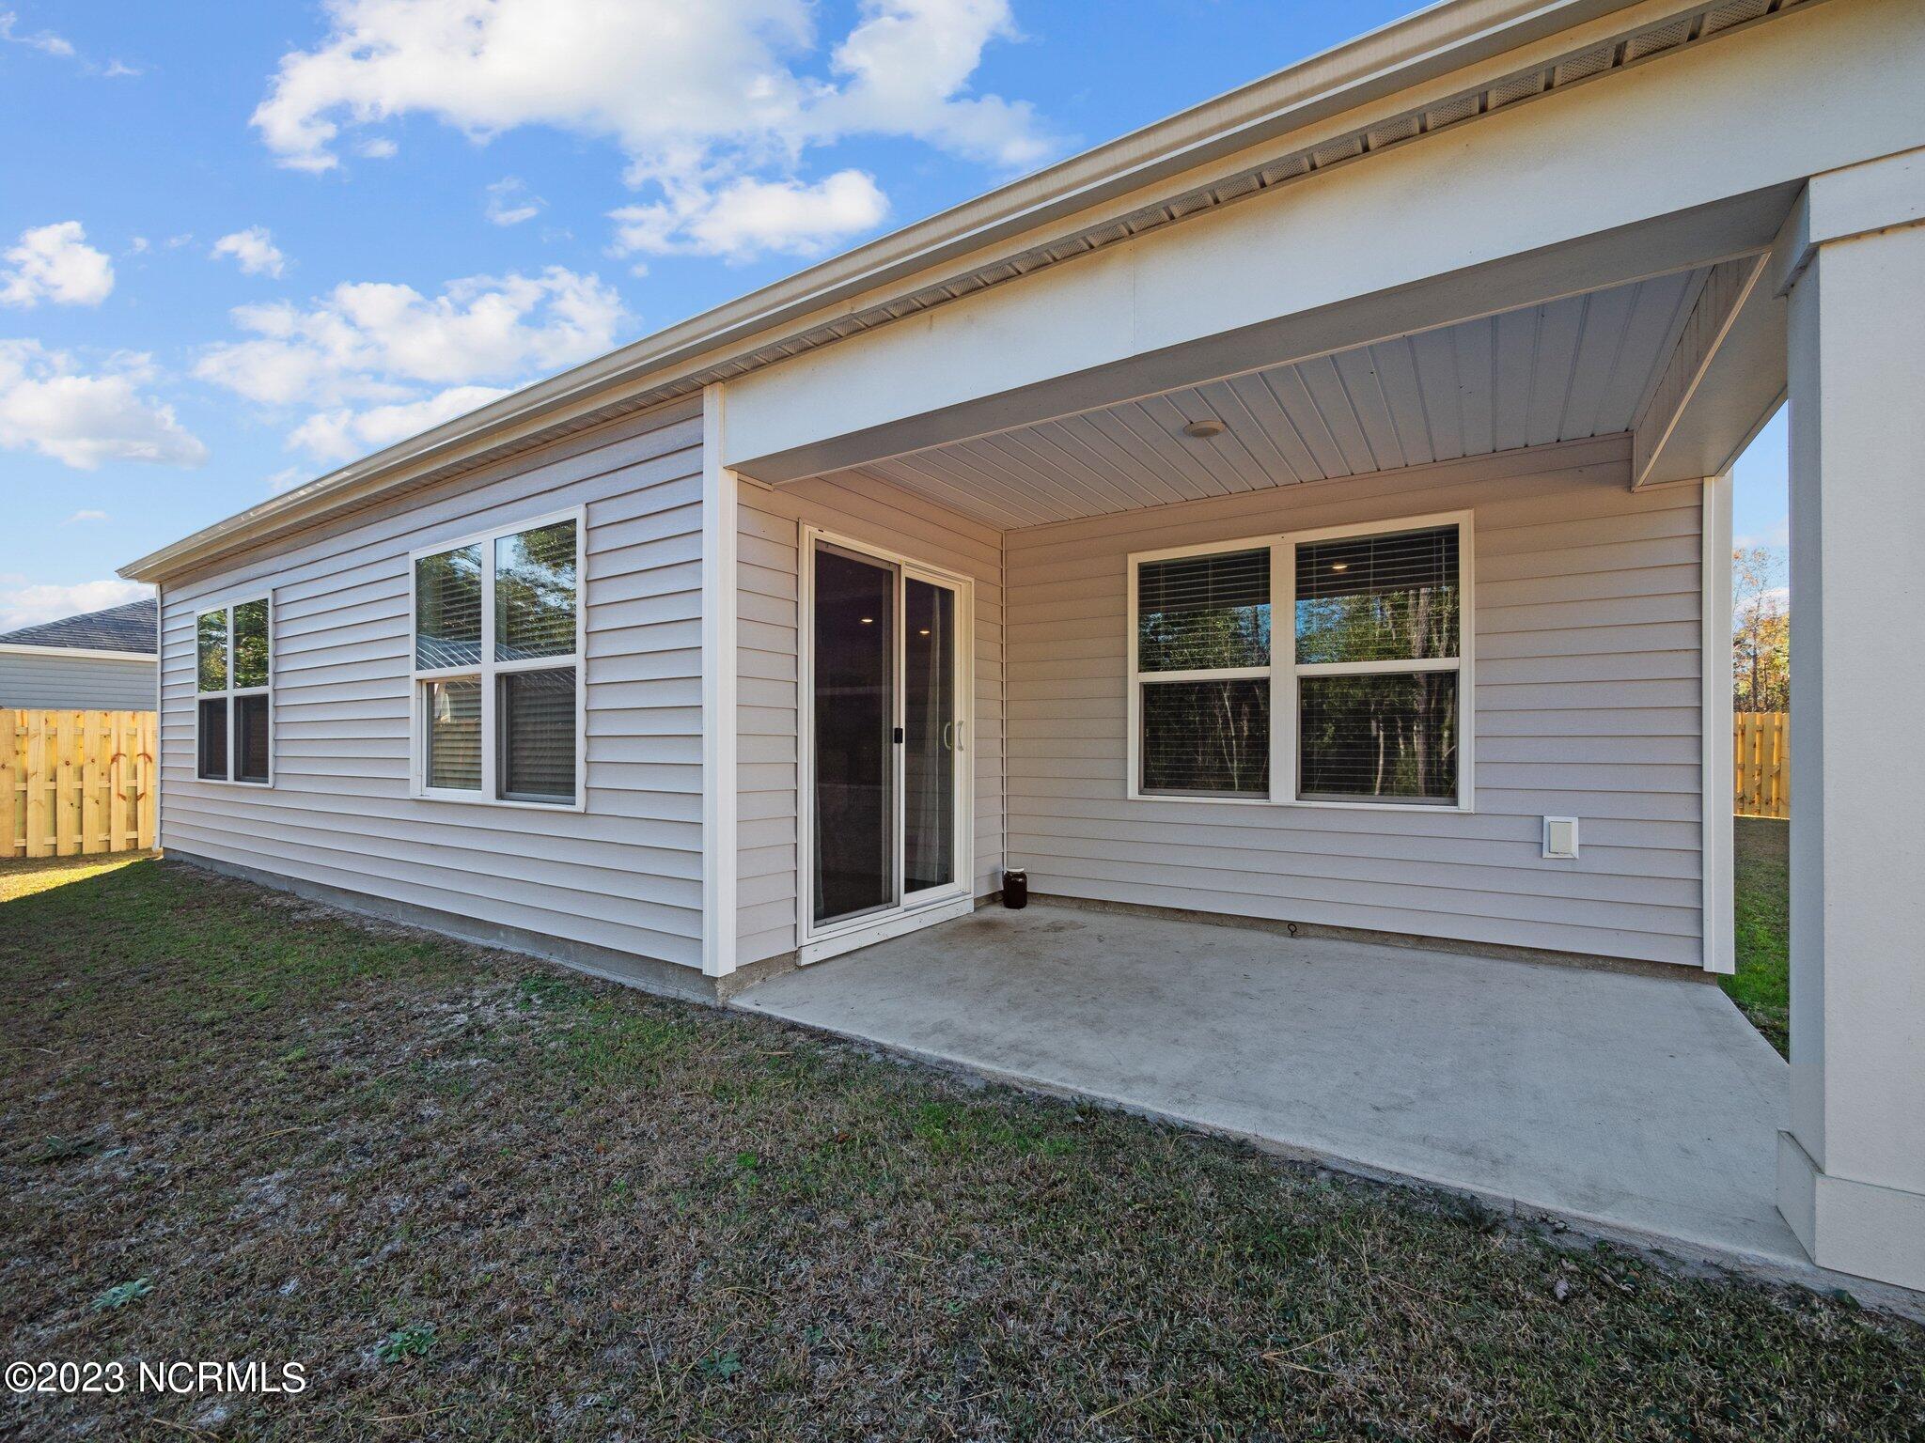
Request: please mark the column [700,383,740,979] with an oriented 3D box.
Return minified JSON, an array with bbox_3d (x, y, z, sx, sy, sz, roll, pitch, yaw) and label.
[{"bbox_3d":[-1.053,-0.173,3.393,0.100,2.530,0.100,-1,-1,33],"label":"column"}]

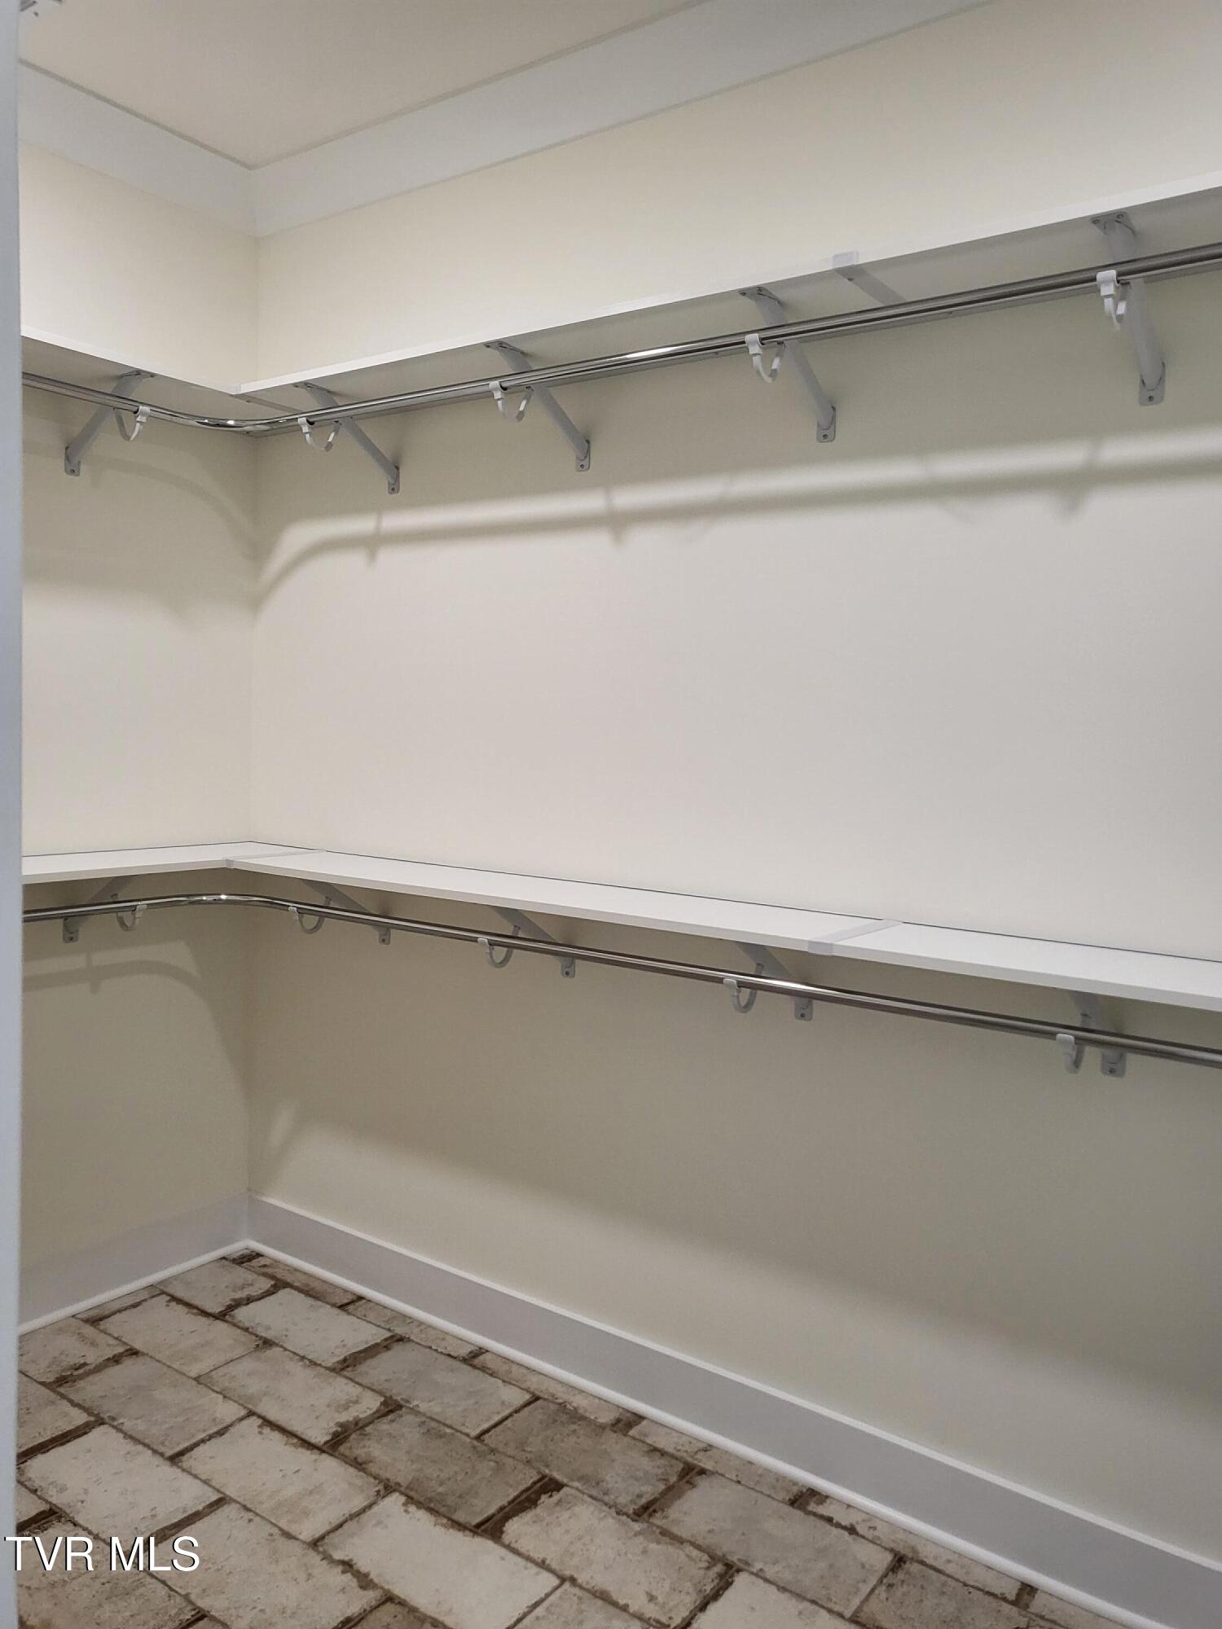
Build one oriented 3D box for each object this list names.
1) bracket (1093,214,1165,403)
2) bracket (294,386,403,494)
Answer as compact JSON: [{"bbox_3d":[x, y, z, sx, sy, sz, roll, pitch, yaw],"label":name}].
[{"bbox_3d":[0.759,-0.728,1.786,0.042,0.192,0.286,5,5,36],"label":"bracket"},{"bbox_3d":[-0.588,-0.840,2.761,0.042,0.190,0.286,5,5,36],"label":"bracket"}]

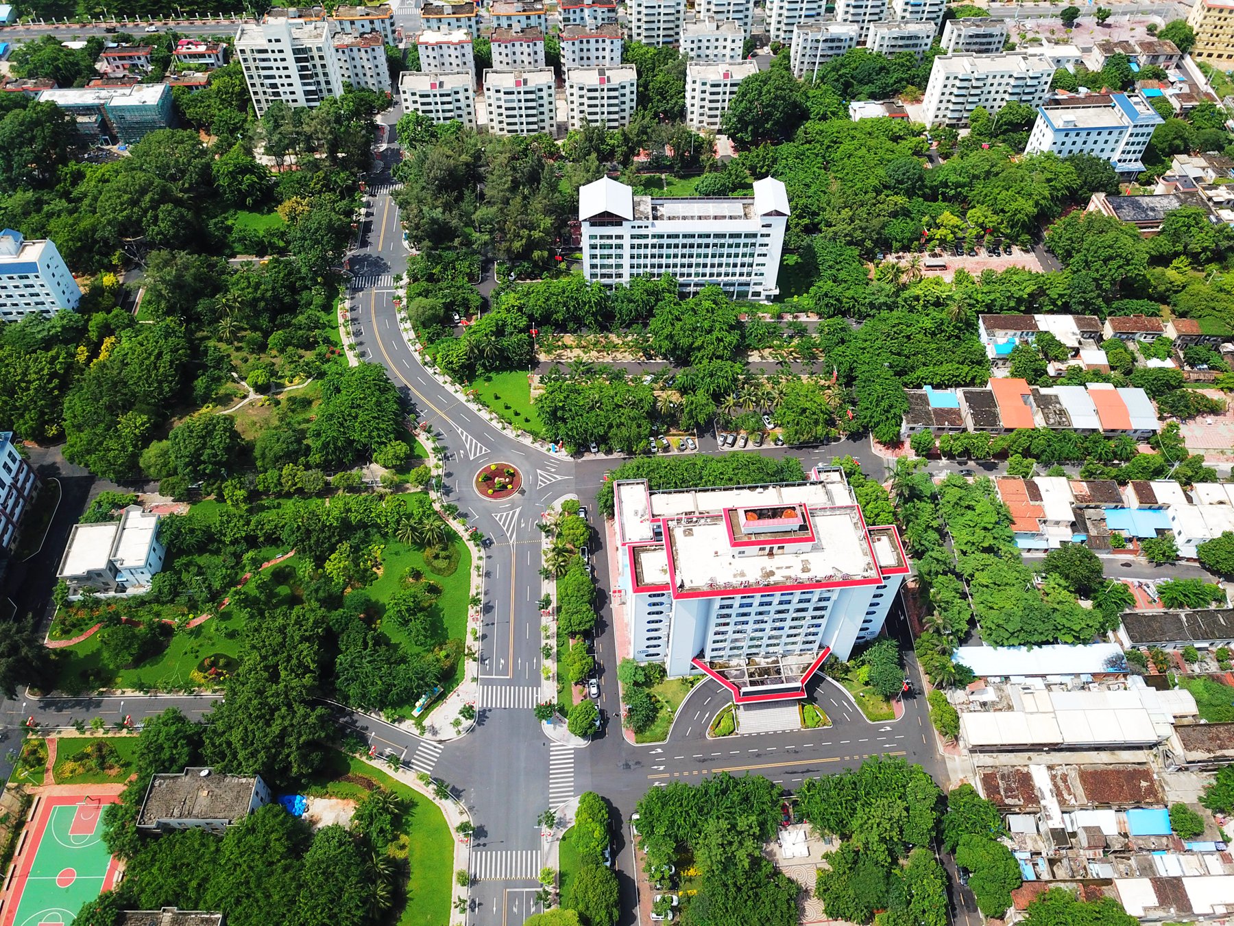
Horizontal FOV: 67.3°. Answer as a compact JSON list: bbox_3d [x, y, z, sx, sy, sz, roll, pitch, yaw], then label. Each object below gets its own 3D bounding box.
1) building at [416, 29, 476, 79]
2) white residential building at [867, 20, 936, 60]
[{"bbox_3d":[-66.130,-157.370,362.630,21.200,21.500,12.560,-3,50,-2],"label":"building"},{"bbox_3d":[113.500,-166.570,372.950,23.600,18.800,11.000,-3,51,-3],"label":"white residential building"}]

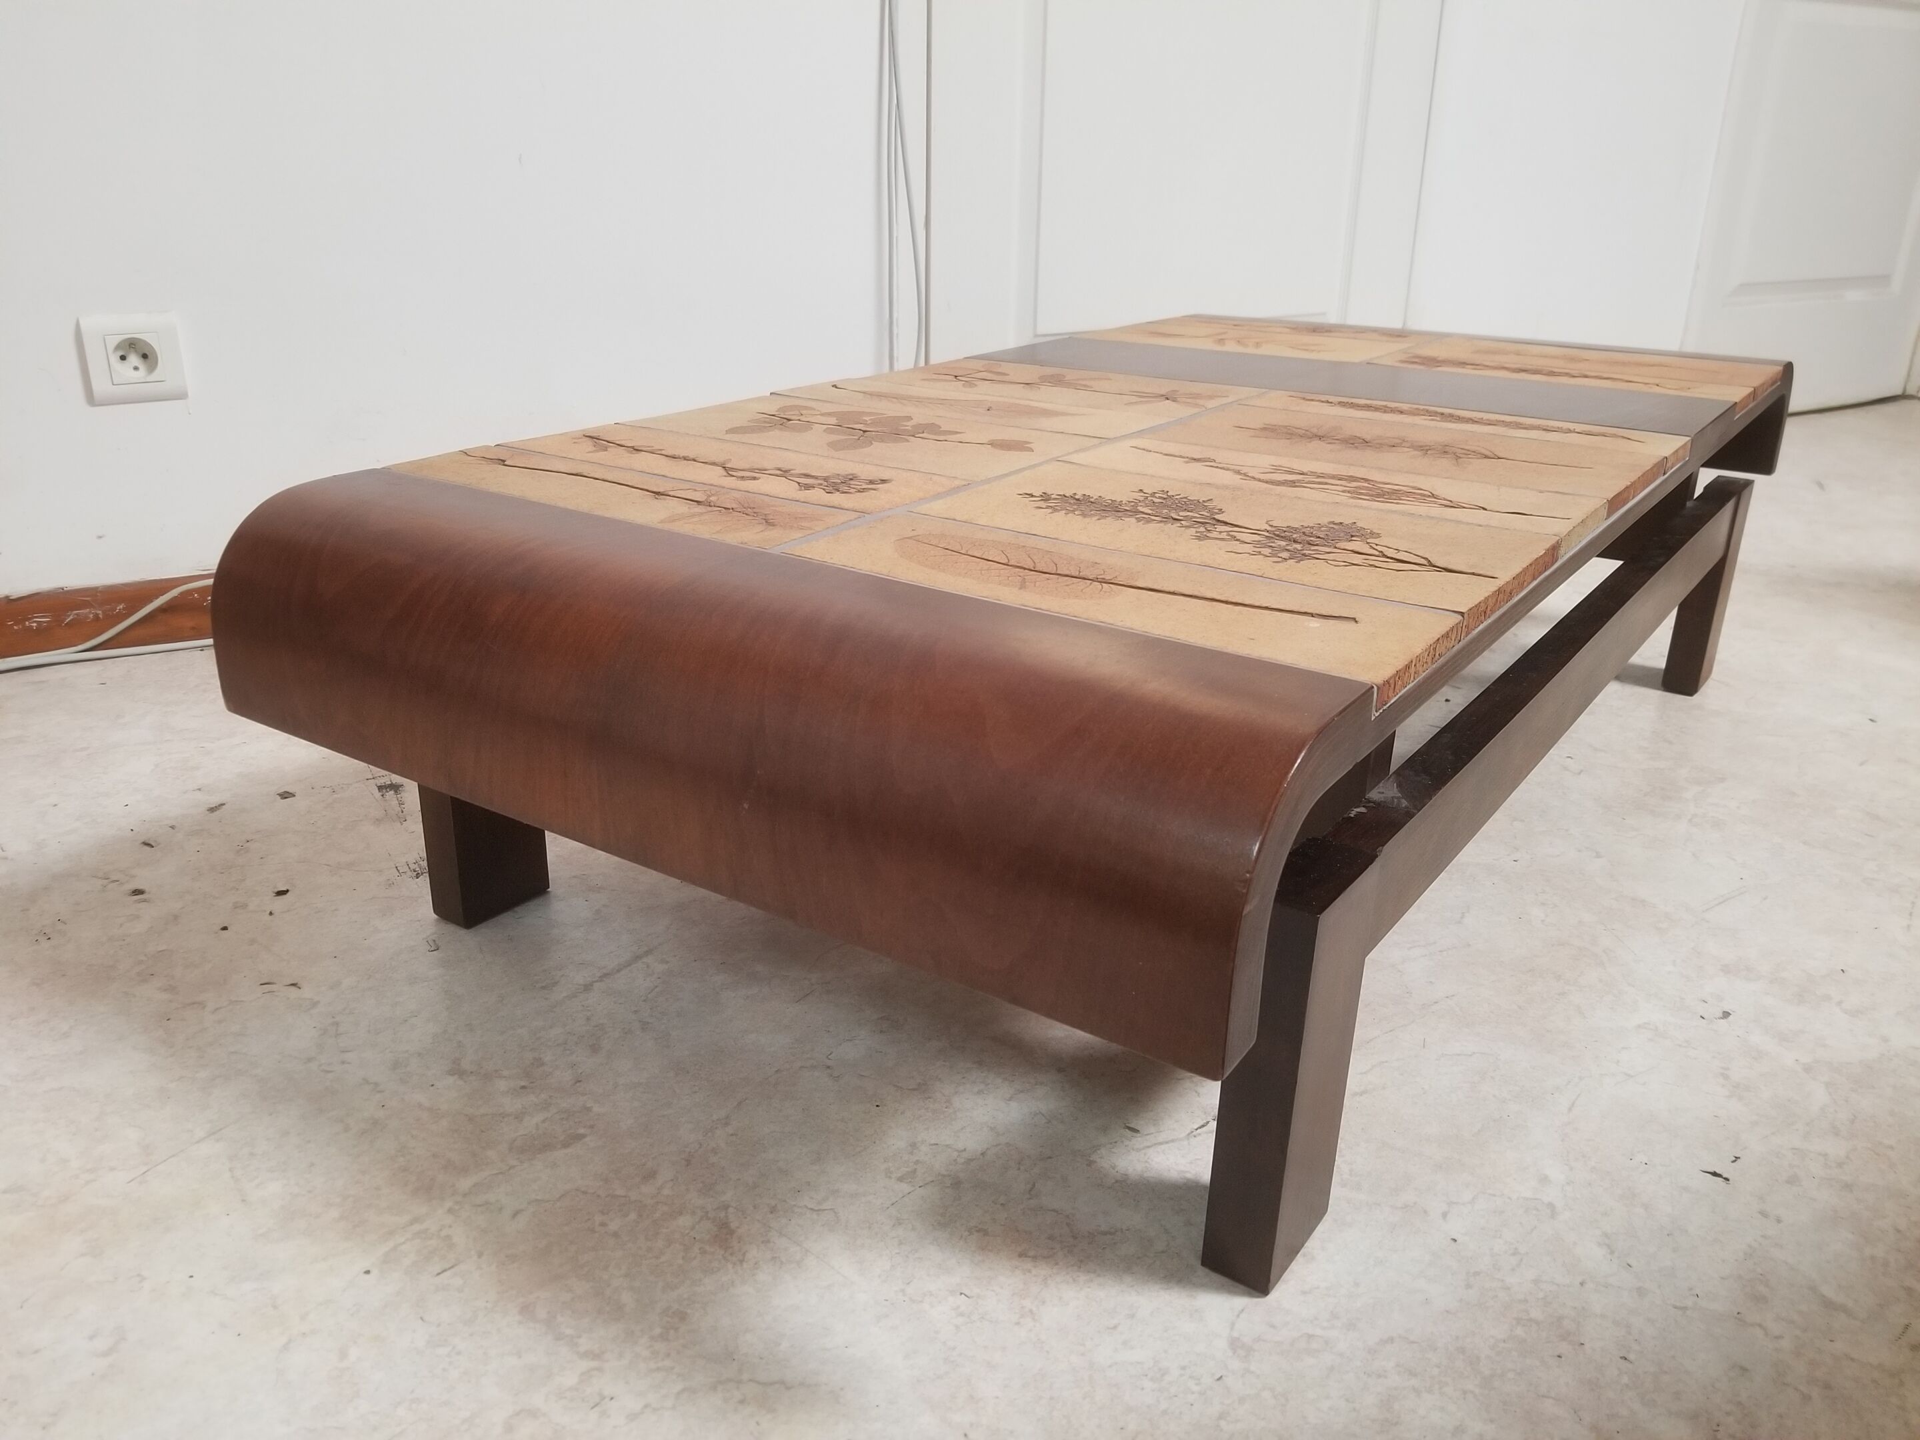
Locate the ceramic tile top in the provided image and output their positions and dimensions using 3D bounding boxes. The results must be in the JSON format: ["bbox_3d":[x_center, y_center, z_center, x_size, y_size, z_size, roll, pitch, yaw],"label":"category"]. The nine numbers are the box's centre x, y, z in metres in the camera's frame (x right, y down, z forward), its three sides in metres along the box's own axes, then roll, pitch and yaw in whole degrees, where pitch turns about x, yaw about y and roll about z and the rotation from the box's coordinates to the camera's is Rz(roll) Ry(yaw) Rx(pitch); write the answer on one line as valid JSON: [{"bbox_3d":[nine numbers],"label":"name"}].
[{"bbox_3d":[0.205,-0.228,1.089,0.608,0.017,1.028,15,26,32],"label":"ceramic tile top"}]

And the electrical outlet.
[{"bbox_3d":[-0.790,-0.347,1.382,0.080,0.080,0.013,-12,25,-28],"label":"electrical outlet"}]

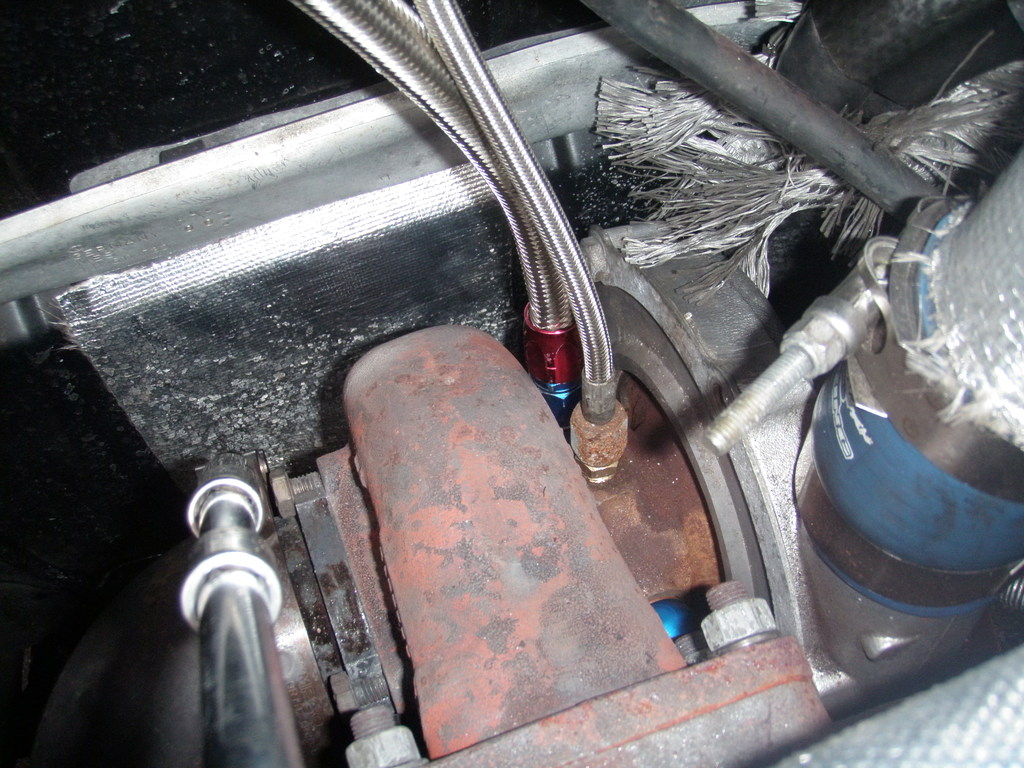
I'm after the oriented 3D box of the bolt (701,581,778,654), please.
[{"bbox_3d":[0.056,0.058,0.281,0.018,0.018,0.016,-21,75,6],"label":"bolt"}]

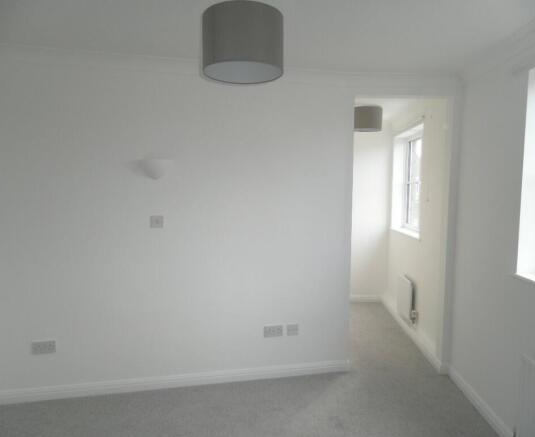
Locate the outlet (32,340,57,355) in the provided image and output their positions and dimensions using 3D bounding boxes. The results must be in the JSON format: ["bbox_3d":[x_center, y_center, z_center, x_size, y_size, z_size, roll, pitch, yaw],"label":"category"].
[{"bbox_3d":[-1.495,0.867,2.701,0.147,0.087,0.012,-1,5,-12],"label":"outlet"}]

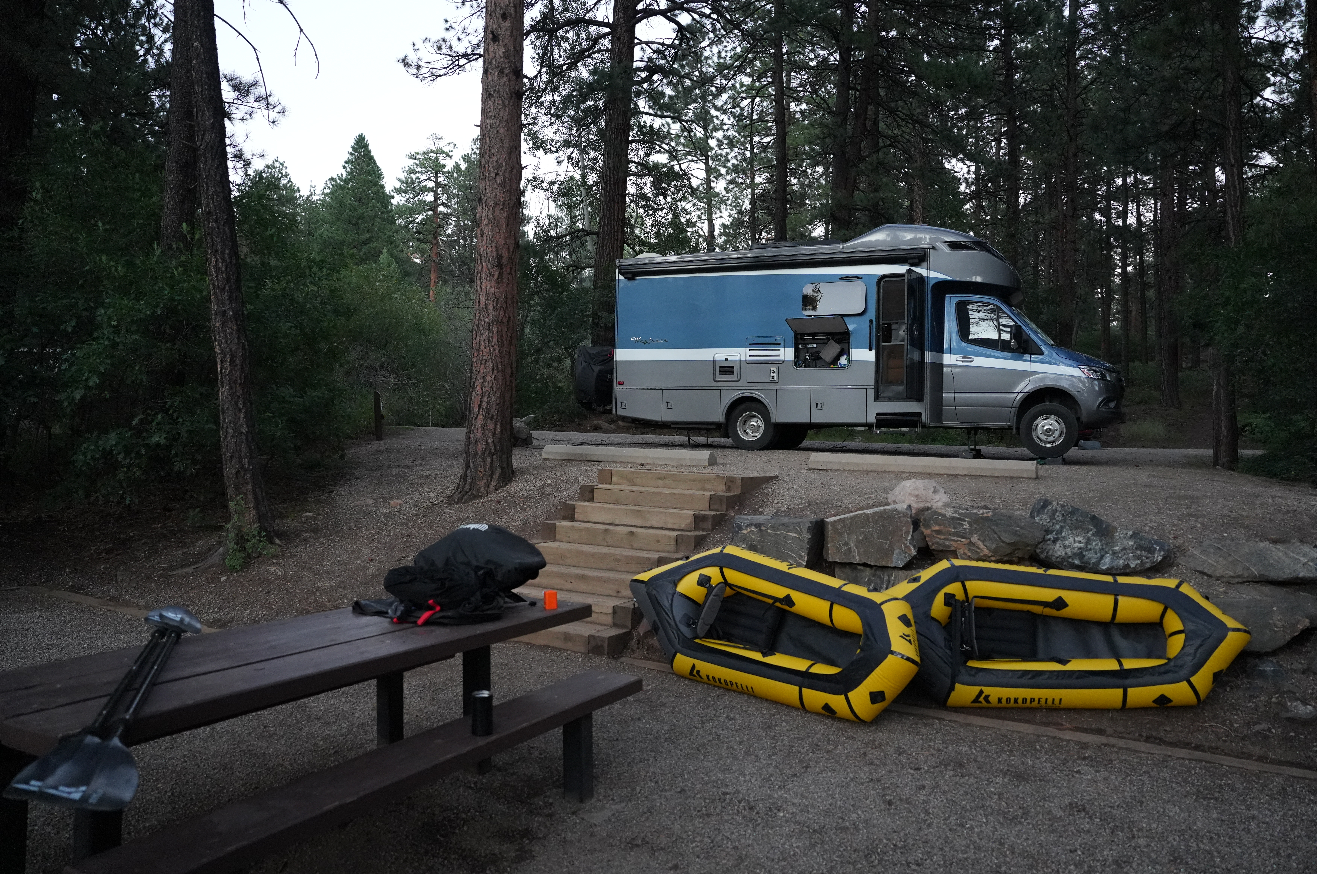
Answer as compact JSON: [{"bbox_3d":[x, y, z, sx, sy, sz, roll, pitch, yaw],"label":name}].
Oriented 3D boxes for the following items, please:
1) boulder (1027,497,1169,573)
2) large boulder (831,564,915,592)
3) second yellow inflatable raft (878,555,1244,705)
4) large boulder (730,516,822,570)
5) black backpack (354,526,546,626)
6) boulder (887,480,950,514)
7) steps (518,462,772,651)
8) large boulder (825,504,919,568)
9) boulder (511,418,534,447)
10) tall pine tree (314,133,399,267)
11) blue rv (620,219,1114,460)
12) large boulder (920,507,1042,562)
[{"bbox_3d":[3.322,0.743,6.600,0.960,0.540,0.550,1,2,20],"label":"boulder"},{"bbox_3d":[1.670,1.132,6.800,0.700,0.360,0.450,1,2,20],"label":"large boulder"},{"bbox_3d":[2.498,1.238,5.500,2.200,0.940,0.330,2,-40,5],"label":"second yellow inflatable raft"},{"bbox_3d":[0.975,0.878,7.200,0.650,0.470,0.460,2,2,27],"label":"large boulder"},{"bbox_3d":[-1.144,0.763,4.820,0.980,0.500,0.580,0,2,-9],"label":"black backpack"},{"bbox_3d":[2.190,0.503,7.400,0.510,0.300,0.420,1,2,18],"label":"boulder"},{"bbox_3d":[-0.268,0.985,8.340,1.660,1.200,3.200,2,2,30],"label":"steps"},{"bbox_3d":[1.690,0.790,6.950,0.720,0.470,0.460,1,2,20],"label":"large boulder"},{"bbox_3d":[-2.318,-0.086,14.600,0.550,0.480,0.480,1,2,18],"label":"boulder"},{"bbox_3d":[-16.221,-9.037,47.000,5.200,14.500,5.200,1,2,0],"label":"tall pine tree"},{"bbox_3d":[3.270,-1.542,14.467,7.820,3.480,2.300,1,2,23],"label":"blue rv"},{"bbox_3d":[2.517,0.771,6.850,0.920,0.450,0.500,1,2,20],"label":"large boulder"}]

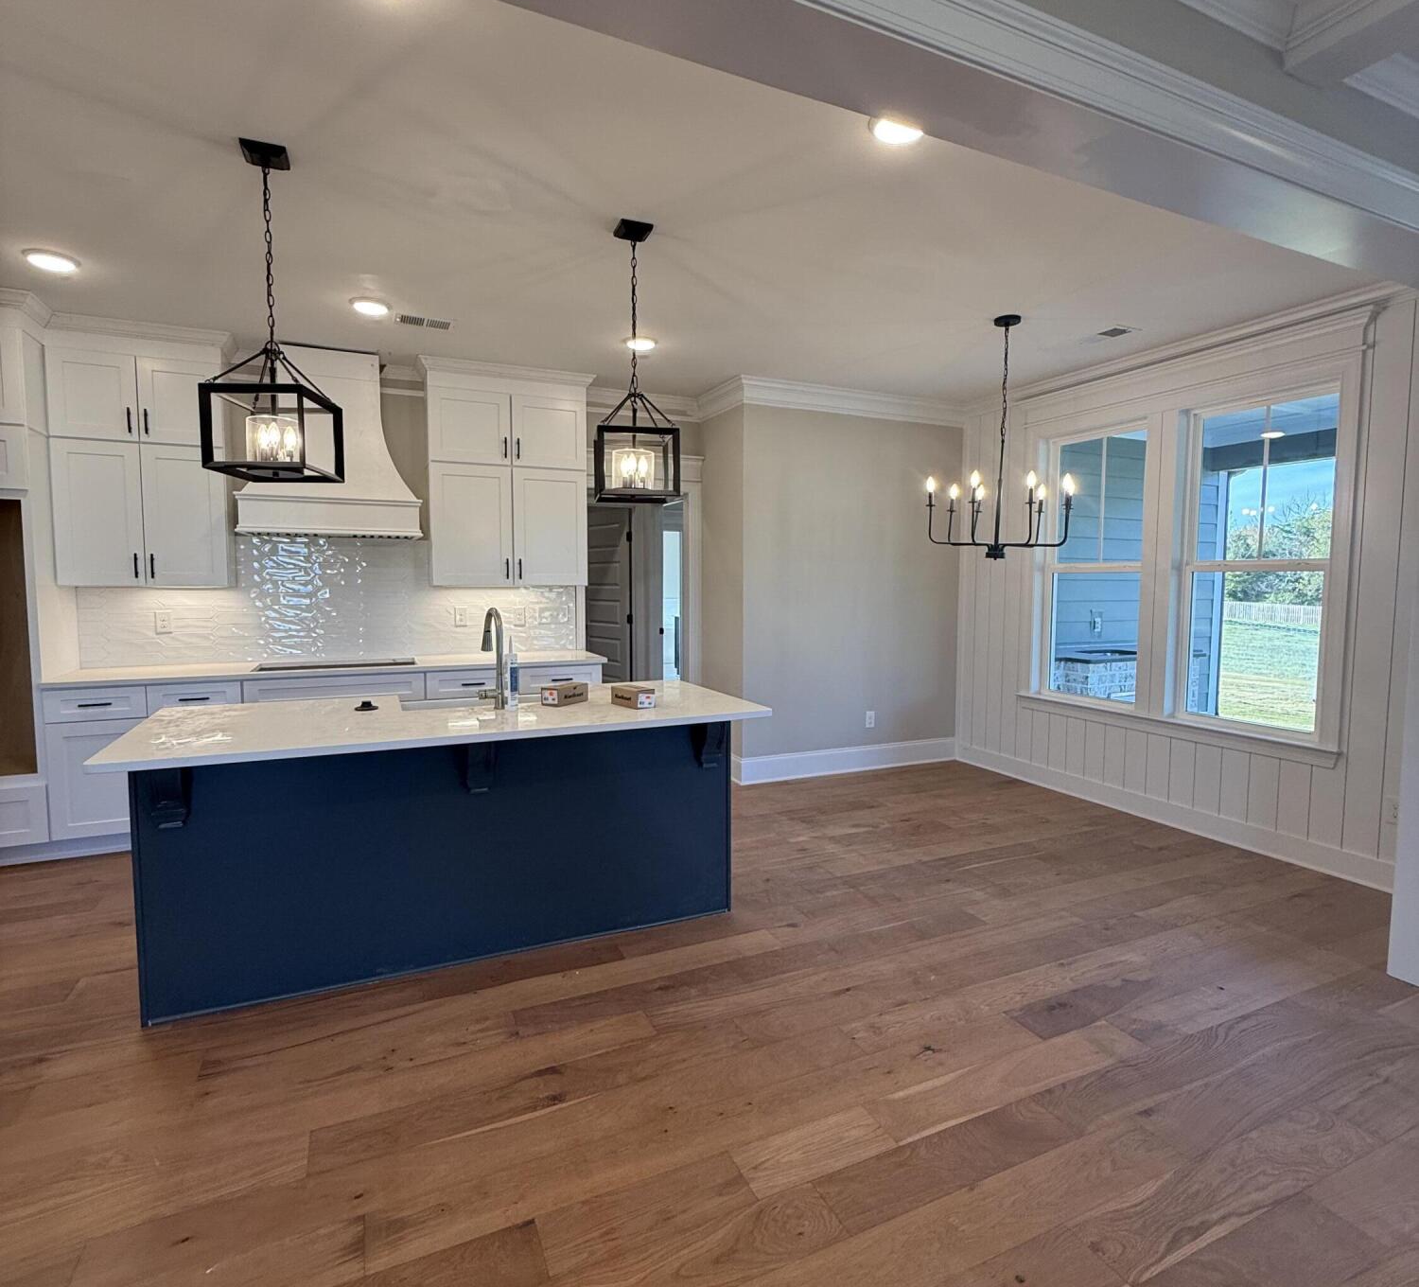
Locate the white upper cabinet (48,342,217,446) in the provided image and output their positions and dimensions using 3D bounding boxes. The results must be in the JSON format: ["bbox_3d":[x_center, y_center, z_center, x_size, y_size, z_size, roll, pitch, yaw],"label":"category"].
[{"bbox_3d":[-3.087,-1.308,4.194,0.773,0.465,0.342,-2,5,-25],"label":"white upper cabinet"}]

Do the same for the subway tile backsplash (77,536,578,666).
[{"bbox_3d":[-2.242,-0.286,4.867,2.845,0.770,0.030,-2,5,-25],"label":"subway tile backsplash"}]

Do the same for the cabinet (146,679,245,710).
[{"bbox_3d":[-2.831,0.616,4.333,0.427,0.878,0.604,-2,5,-25],"label":"cabinet"}]

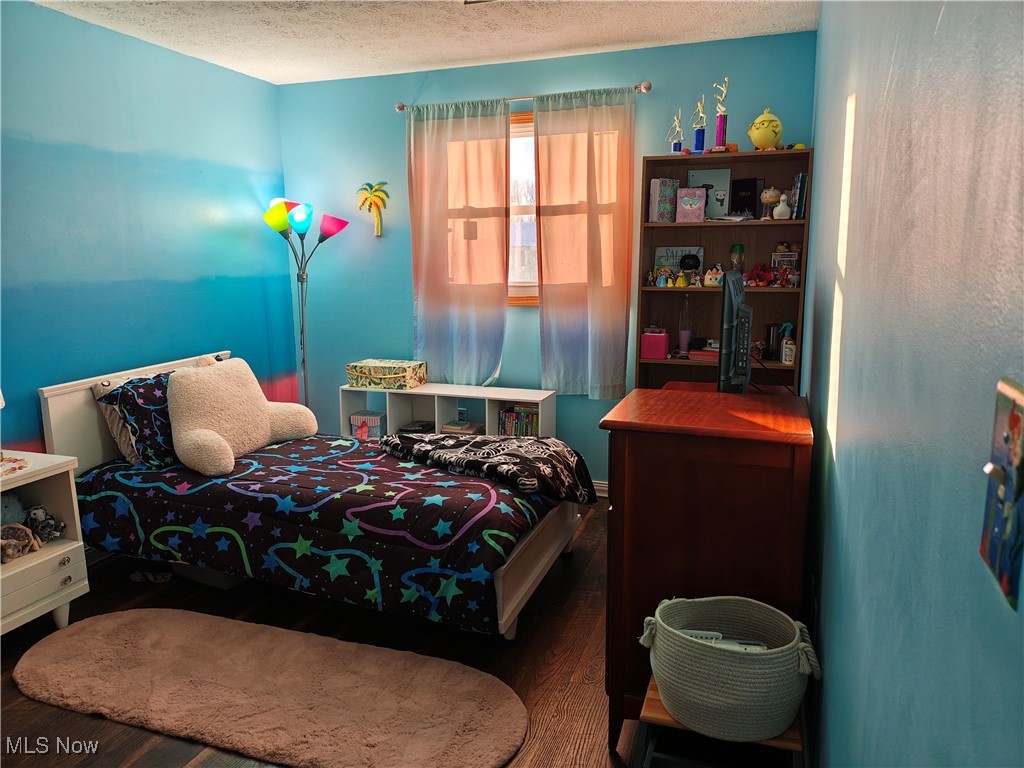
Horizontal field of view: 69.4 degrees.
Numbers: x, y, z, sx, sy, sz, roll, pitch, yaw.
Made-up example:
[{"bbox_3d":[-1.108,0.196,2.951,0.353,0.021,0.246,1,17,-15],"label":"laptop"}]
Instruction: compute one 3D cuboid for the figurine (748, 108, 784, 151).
[{"bbox_3d":[1.188,-1.180,3.455,0.150,0.200,0.160,-8,13,-37],"label":"figurine"}]

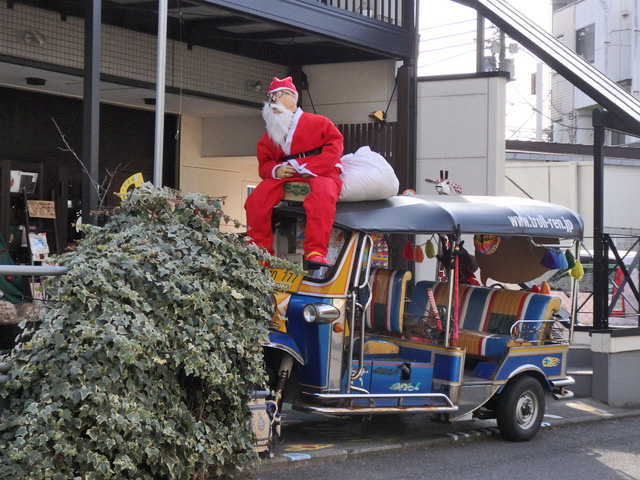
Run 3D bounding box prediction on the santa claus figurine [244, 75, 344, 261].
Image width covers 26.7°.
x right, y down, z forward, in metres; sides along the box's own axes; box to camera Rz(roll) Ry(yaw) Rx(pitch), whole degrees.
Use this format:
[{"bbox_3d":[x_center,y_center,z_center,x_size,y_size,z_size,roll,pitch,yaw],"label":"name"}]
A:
[{"bbox_3d":[-0.176,-0.469,9.300,0.620,1.290,0.640,0,-1,38],"label":"santa claus figurine"}]

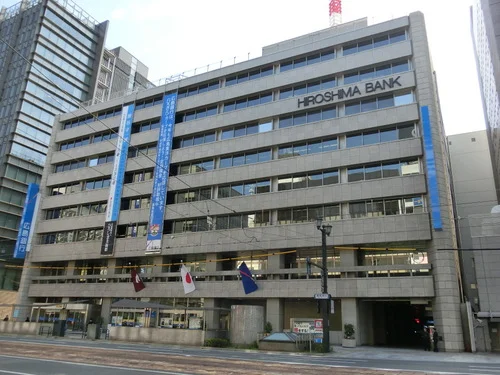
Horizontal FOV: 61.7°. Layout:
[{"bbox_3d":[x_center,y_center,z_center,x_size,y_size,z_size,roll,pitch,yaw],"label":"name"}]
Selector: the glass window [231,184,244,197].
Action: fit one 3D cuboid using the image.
[{"bbox_3d":[-1.394,0.409,48.159,1.620,1.668,0.100,-8,-21,27],"label":"glass window"}]

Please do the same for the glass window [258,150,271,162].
[{"bbox_3d":[1.734,-3.492,47.809,1.620,1.686,0.100,-8,-21,27],"label":"glass window"}]

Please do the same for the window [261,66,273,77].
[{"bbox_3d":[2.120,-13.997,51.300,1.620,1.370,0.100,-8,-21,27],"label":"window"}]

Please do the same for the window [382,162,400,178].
[{"bbox_3d":[13.220,-1.674,39.260,1.571,1.546,0.100,-8,-21,27],"label":"window"}]

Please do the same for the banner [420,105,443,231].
[{"bbox_3d":[15.994,-1.927,36.880,0.622,11.756,0.100,-8,-21,27],"label":"banner"}]

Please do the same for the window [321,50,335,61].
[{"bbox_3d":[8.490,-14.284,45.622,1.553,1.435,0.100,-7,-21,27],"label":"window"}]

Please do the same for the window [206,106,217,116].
[{"bbox_3d":[-4.621,-9.127,50.665,1.508,1.443,0.150,-7,-21,27],"label":"window"}]

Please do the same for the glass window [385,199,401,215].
[{"bbox_3d":[13.404,1.949,39.450,1.500,1.662,0.100,-8,-21,27],"label":"glass window"}]

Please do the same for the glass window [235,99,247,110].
[{"bbox_3d":[-1.003,-9.602,48.818,1.535,1.443,0.150,-7,-21,27],"label":"glass window"}]

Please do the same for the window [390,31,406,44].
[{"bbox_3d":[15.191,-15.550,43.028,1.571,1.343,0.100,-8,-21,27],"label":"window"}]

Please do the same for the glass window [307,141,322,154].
[{"bbox_3d":[6.520,-4.053,42.571,1.527,1.551,0.150,-7,-21,27],"label":"glass window"}]

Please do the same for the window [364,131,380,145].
[{"bbox_3d":[10.901,-4.444,37.600,1.454,1.425,0.150,-8,-21,27],"label":"window"}]

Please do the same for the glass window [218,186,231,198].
[{"bbox_3d":[-2.802,0.497,46.052,1.509,1.572,0.150,-8,-21,27],"label":"glass window"}]

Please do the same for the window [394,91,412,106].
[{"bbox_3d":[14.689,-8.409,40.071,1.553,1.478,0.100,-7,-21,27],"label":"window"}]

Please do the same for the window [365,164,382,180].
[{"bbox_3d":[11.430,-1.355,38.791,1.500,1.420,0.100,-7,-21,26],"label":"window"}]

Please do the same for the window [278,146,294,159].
[{"bbox_3d":[3.738,-3.687,43.991,1.539,1.551,0.150,-7,-21,27],"label":"window"}]

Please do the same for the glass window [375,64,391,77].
[{"bbox_3d":[13.185,-11.470,41.470,1.546,1.427,0.150,-8,-21,27],"label":"glass window"}]

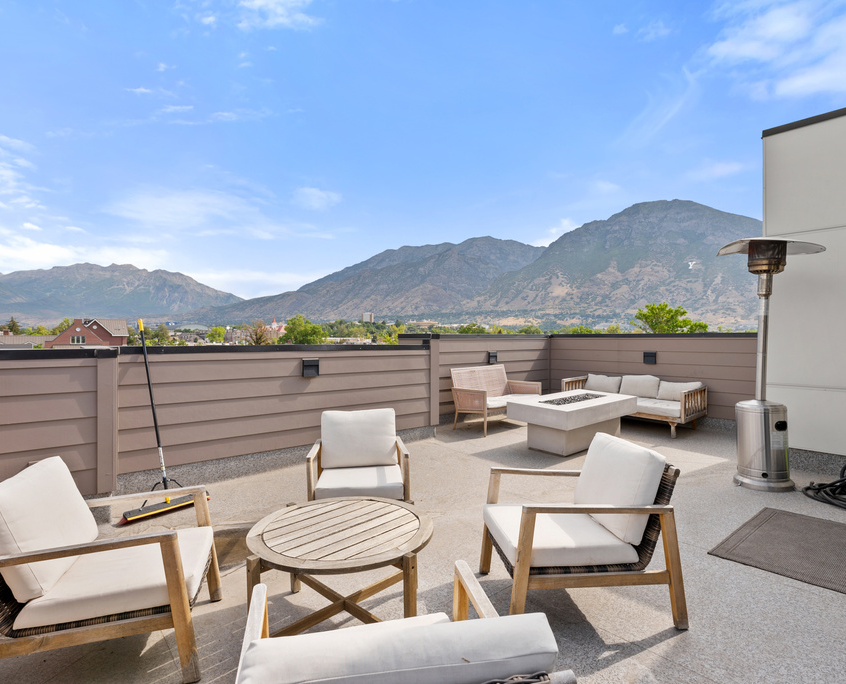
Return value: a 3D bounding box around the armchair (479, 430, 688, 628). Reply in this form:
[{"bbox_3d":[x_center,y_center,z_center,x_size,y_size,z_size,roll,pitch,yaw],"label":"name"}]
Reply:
[{"bbox_3d":[0.756,0.903,2.311,0.820,0.780,0.620,0,0,-4],"label":"armchair"}]

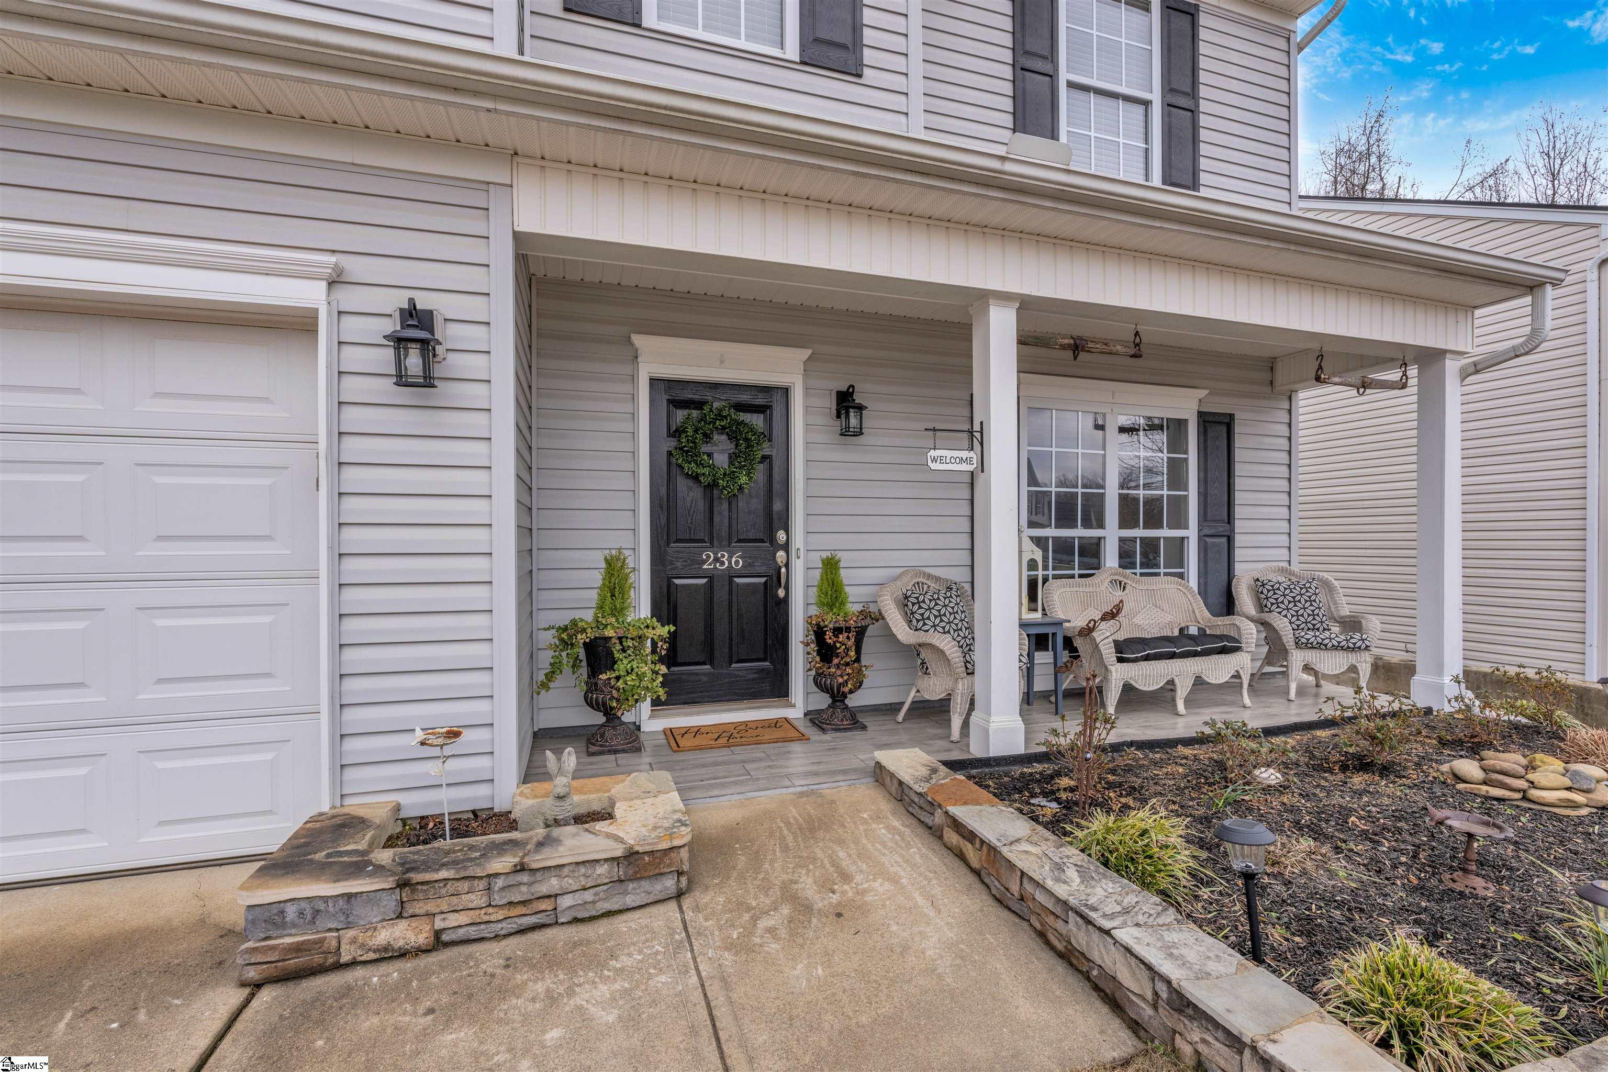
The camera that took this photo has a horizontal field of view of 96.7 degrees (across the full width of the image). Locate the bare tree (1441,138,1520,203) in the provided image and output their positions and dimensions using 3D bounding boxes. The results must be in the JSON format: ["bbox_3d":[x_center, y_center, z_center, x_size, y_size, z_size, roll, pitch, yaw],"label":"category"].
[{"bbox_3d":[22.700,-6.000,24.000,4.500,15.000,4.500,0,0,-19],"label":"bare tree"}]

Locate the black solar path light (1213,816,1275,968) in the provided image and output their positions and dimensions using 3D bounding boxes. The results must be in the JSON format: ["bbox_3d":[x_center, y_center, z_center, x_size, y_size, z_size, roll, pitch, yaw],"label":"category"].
[{"bbox_3d":[1.187,0.943,1.900,0.145,0.390,0.145,-6,0,-19],"label":"black solar path light"}]

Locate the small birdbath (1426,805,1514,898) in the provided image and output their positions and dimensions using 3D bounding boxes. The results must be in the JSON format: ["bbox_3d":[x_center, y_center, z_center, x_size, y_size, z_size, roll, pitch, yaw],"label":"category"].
[{"bbox_3d":[2.175,1.025,2.340,0.210,0.240,0.170,0,0,25],"label":"small birdbath"}]

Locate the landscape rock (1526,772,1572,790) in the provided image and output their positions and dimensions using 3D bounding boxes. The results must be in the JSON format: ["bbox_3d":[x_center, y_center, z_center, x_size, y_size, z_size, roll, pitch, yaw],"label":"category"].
[{"bbox_3d":[3.177,1.046,3.050,0.160,0.065,0.110,0,0,21],"label":"landscape rock"}]

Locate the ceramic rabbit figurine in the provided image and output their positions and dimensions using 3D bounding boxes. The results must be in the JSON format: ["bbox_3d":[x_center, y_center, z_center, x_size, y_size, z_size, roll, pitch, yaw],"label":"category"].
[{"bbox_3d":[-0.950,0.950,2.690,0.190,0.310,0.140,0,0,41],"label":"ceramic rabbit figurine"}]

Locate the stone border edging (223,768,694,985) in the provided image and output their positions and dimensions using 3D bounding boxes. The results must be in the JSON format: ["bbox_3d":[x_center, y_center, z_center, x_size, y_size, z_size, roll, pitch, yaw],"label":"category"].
[{"bbox_3d":[-1.099,1.143,2.572,1.320,0.255,0.690,0,0,-19],"label":"stone border edging"}]

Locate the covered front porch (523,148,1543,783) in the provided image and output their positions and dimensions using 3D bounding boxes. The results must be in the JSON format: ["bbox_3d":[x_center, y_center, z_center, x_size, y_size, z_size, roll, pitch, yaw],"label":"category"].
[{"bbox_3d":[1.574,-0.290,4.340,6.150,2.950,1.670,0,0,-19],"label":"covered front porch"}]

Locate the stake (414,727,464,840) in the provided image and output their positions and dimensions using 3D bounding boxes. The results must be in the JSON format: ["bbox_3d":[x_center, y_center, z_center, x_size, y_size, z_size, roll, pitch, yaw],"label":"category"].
[{"bbox_3d":[-1.312,0.893,2.580,0.180,0.420,0.120,-3,0,0],"label":"stake"}]

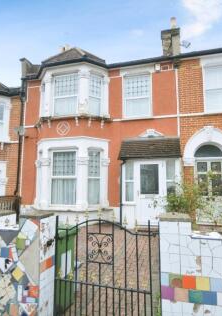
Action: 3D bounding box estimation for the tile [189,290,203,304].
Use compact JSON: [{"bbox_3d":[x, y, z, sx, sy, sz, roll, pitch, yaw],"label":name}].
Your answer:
[{"bbox_3d":[0.650,1.069,1.521,0.099,0.098,0.010,-2,-5,12],"label":"tile"}]

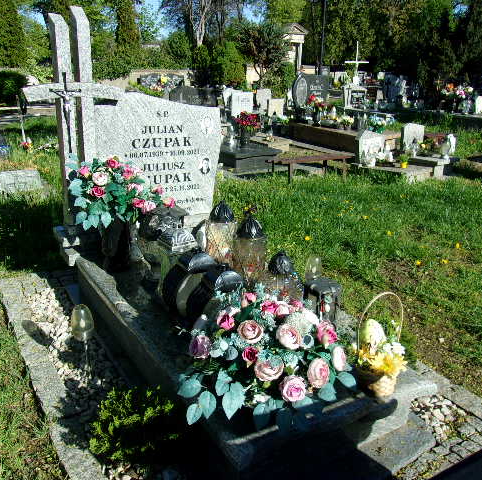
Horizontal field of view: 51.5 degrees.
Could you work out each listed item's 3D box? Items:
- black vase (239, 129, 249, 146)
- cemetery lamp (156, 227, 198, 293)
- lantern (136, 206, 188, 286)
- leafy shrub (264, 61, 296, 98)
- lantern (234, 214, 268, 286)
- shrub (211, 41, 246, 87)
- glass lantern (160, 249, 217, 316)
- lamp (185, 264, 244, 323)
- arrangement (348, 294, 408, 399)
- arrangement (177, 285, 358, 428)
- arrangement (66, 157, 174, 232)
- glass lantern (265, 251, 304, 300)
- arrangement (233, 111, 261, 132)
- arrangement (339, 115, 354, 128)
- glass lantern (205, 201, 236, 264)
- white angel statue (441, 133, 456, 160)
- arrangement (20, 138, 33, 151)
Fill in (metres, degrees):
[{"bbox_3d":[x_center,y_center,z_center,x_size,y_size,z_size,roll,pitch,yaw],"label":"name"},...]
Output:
[{"bbox_3d":[0.057,-1.657,8.150,0.160,0.310,0.160,-8,20,-30],"label":"black vase"},{"bbox_3d":[-0.342,0.076,2.726,0.190,0.300,0.200,-8,20,-30],"label":"cemetery lamp"},{"bbox_3d":[-0.390,0.007,2.550,0.220,0.370,0.220,-2,18,-12],"label":"lantern"},{"bbox_3d":[1.350,-5.486,17.500,1.150,1.650,1.150,-8,20,-30],"label":"leafy shrub"},{"bbox_3d":[0.062,0.039,2.856,0.200,0.420,0.200,2,17,-1],"label":"lantern"},{"bbox_3d":[-0.518,-7.172,21.000,1.450,2.500,1.400,1,18,0],"label":"shrub"},{"bbox_3d":[-0.249,0.187,2.421,0.220,0.275,0.200,-8,20,-30],"label":"glass lantern"},{"bbox_3d":[-0.119,0.218,2.220,0.185,0.240,0.180,-9,21,-30],"label":"lamp"},{"bbox_3d":[0.477,0.370,1.740,0.200,0.360,0.170,6,18,15],"label":"arrangement"},{"bbox_3d":[0.103,0.338,1.780,0.660,0.360,0.560,-4,18,-15],"label":"arrangement"},{"bbox_3d":[-0.722,-0.276,2.967,0.600,0.400,0.420,-8,20,-30],"label":"arrangement"},{"bbox_3d":[0.211,0.165,2.420,0.150,0.260,0.150,1,18,0],"label":"glass lantern"},{"bbox_3d":[0.106,-1.927,8.120,0.450,0.350,0.380,-8,20,-30],"label":"arrangement"},{"bbox_3d":[2.325,-2.605,11.000,0.310,0.310,0.290,-8,20,-30],"label":"arrangement"},{"bbox_3d":[-0.121,-0.074,3.219,0.195,0.410,0.195,2,17,-1],"label":"glass lantern"},{"bbox_3d":[3.325,-1.498,8.000,0.220,0.430,0.190,-8,20,-30],"label":"white angel statue"},{"bbox_3d":[-3.995,-1.779,9.300,0.270,0.230,0.240,-7,19,-23],"label":"arrangement"}]

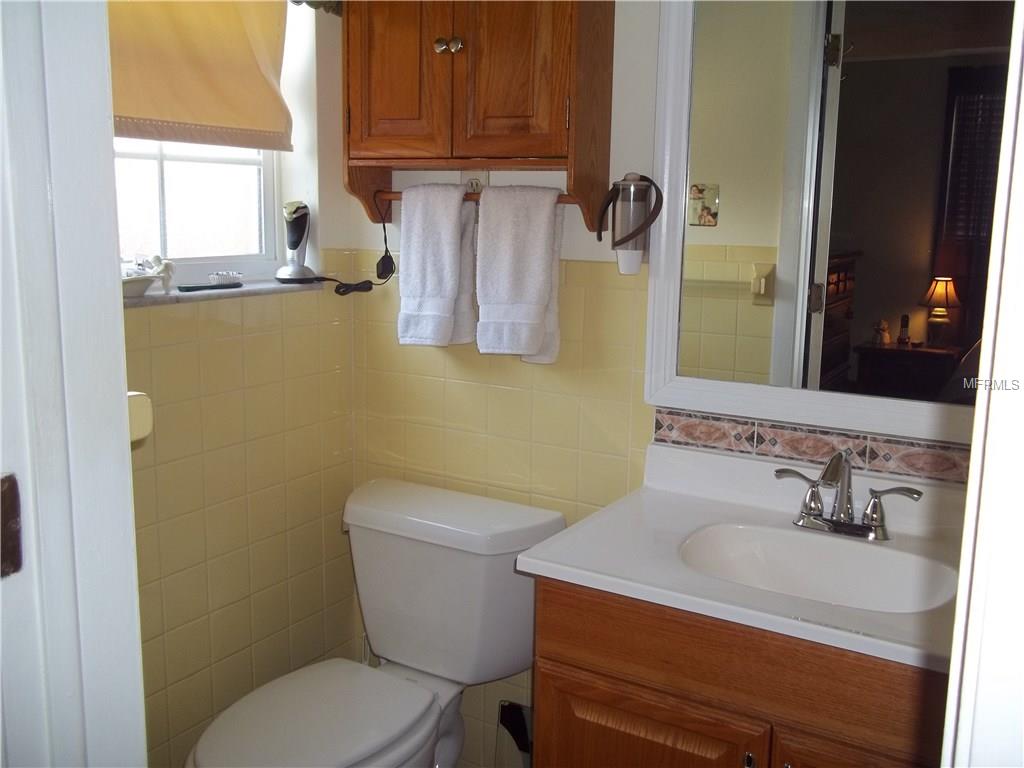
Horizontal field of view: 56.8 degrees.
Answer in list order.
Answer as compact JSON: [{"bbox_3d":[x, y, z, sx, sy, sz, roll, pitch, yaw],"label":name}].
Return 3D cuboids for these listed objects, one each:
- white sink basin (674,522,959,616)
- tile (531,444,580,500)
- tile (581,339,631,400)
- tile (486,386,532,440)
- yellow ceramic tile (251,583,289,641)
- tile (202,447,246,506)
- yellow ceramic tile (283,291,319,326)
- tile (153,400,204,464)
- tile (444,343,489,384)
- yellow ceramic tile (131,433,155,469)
[{"bbox_3d":[0.451,0.335,1.436,0.400,0.135,0.305,7,12,30],"label":"white sink basin"},{"bbox_3d":[0.089,0.181,1.937,0.108,0.108,0.008,7,12,31],"label":"tile"},{"bbox_3d":[0.188,-0.023,1.839,0.108,0.108,0.010,7,12,31],"label":"tile"},{"bbox_3d":[-0.001,0.061,1.970,0.108,0.108,0.010,7,12,31],"label":"tile"},{"bbox_3d":[-0.517,0.485,2.022,0.009,0.108,0.108,7,12,30],"label":"yellow ceramic tile"},{"bbox_3d":[-0.570,0.179,1.879,0.010,0.108,0.108,7,12,31],"label":"tile"},{"bbox_3d":[-0.450,-0.160,2.009,0.009,0.075,0.108,7,12,30],"label":"yellow ceramic tile"},{"bbox_3d":[-0.628,0.087,1.776,0.010,0.108,0.108,7,12,31],"label":"tile"},{"bbox_3d":[-0.093,-0.061,2.007,0.108,0.108,0.009,7,12,30],"label":"tile"},{"bbox_3d":[-0.682,0.102,1.676,0.008,0.108,0.108,7,12,31],"label":"yellow ceramic tile"}]

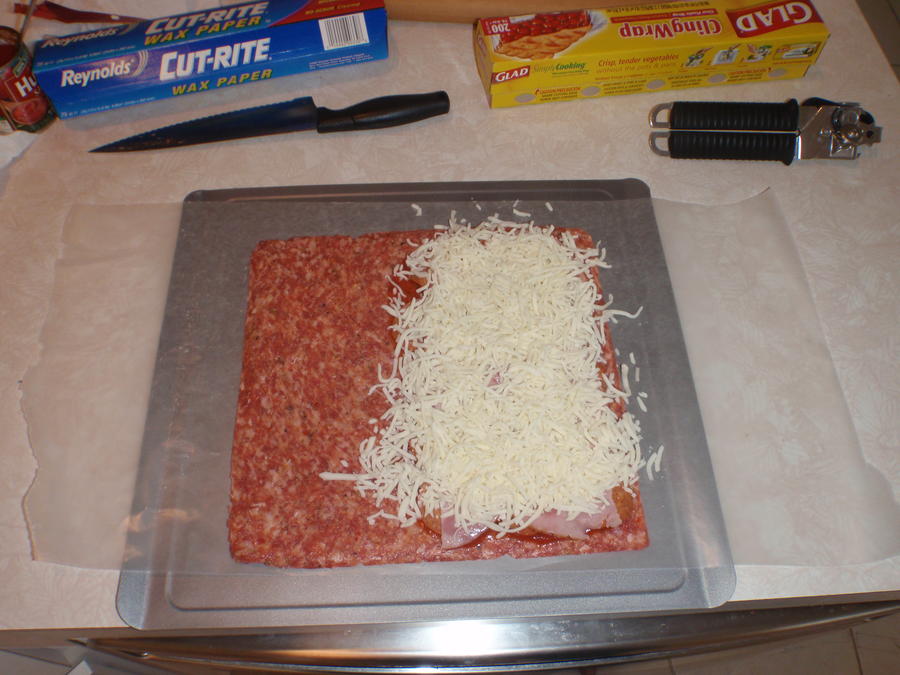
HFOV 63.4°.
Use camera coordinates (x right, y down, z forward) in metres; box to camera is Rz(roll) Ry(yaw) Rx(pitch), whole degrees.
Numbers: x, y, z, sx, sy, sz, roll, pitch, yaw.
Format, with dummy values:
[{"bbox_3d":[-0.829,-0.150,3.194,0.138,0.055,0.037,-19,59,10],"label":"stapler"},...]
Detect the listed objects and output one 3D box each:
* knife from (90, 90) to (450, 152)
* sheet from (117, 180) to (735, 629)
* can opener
[{"bbox_3d":[-0.165,-0.202,0.670,0.331,0.022,0.047,-8,61,-5],"label":"knife"},{"bbox_3d":[-0.020,0.021,0.551,0.400,0.014,0.361,-2,61,-1],"label":"sheet"},{"bbox_3d":[0.283,-0.193,0.658,0.201,0.040,0.070,4,61,2],"label":"can opener"}]

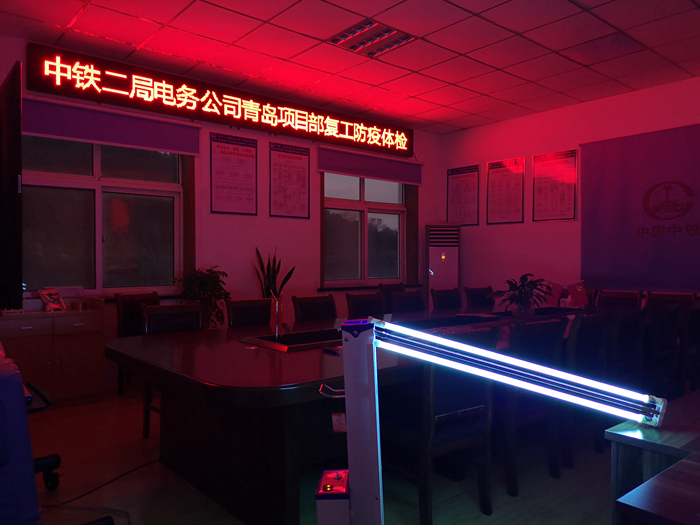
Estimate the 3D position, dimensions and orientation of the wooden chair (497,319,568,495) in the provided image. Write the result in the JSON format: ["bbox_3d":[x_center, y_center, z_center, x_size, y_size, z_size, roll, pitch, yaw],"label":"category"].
[{"bbox_3d":[0.879,0.765,3.160,0.465,0.930,0.540,0,0,-40],"label":"wooden chair"}]

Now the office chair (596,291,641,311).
[{"bbox_3d":[2.617,0.764,5.540,0.540,0.930,0.465,0,0,-40],"label":"office chair"}]

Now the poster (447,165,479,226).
[{"bbox_3d":[1.671,-0.978,8.097,0.025,0.870,0.580,0,0,-41],"label":"poster"}]

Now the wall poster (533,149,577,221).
[{"bbox_3d":[2.614,-0.971,6.998,0.025,0.870,0.580,0,0,-41],"label":"wall poster"}]

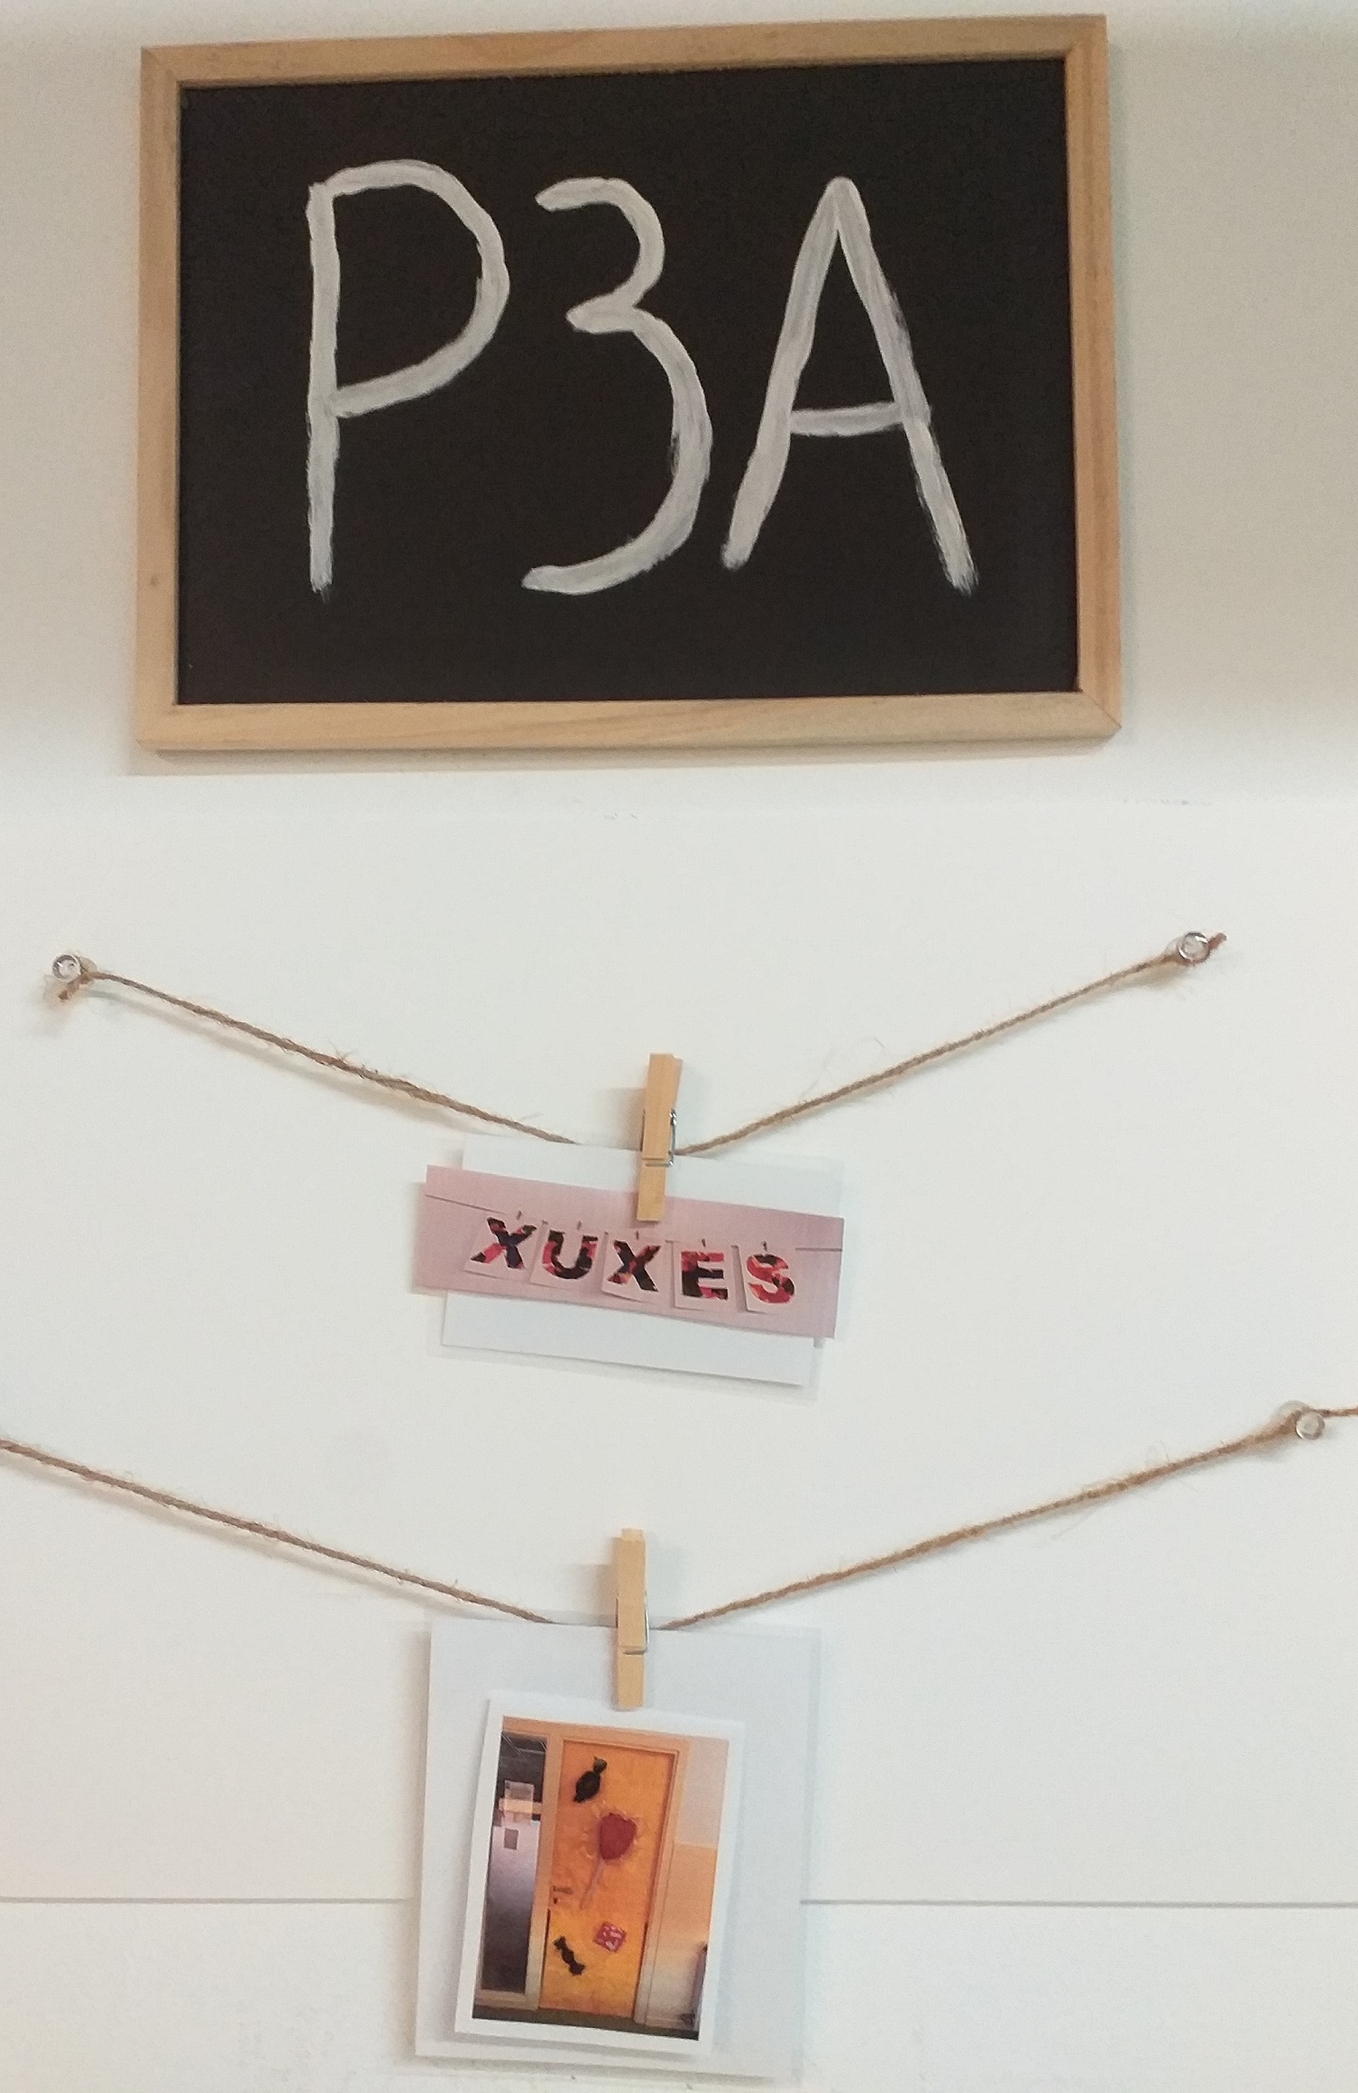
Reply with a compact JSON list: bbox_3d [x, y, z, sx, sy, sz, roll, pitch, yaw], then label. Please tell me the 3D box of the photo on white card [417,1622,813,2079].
[{"bbox_3d":[-0.025,0.320,0.653,0.155,0.173,0.007,2,-2,2],"label":"photo on white card"}]

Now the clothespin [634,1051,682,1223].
[{"bbox_3d":[-0.009,0.037,0.664,0.011,0.069,0.015,5,-2,2],"label":"clothespin"}]

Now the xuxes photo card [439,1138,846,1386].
[{"bbox_3d":[-0.016,0.087,0.663,0.153,0.087,0.006,6,-2,2],"label":"xuxes photo card"}]

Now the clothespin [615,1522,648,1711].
[{"bbox_3d":[-0.019,0.231,0.656,0.011,0.072,0.015,0,-2,2],"label":"clothespin"}]

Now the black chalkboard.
[{"bbox_3d":[-0.023,-0.276,0.686,0.405,0.297,0.017,-1,-2,2],"label":"black chalkboard"}]

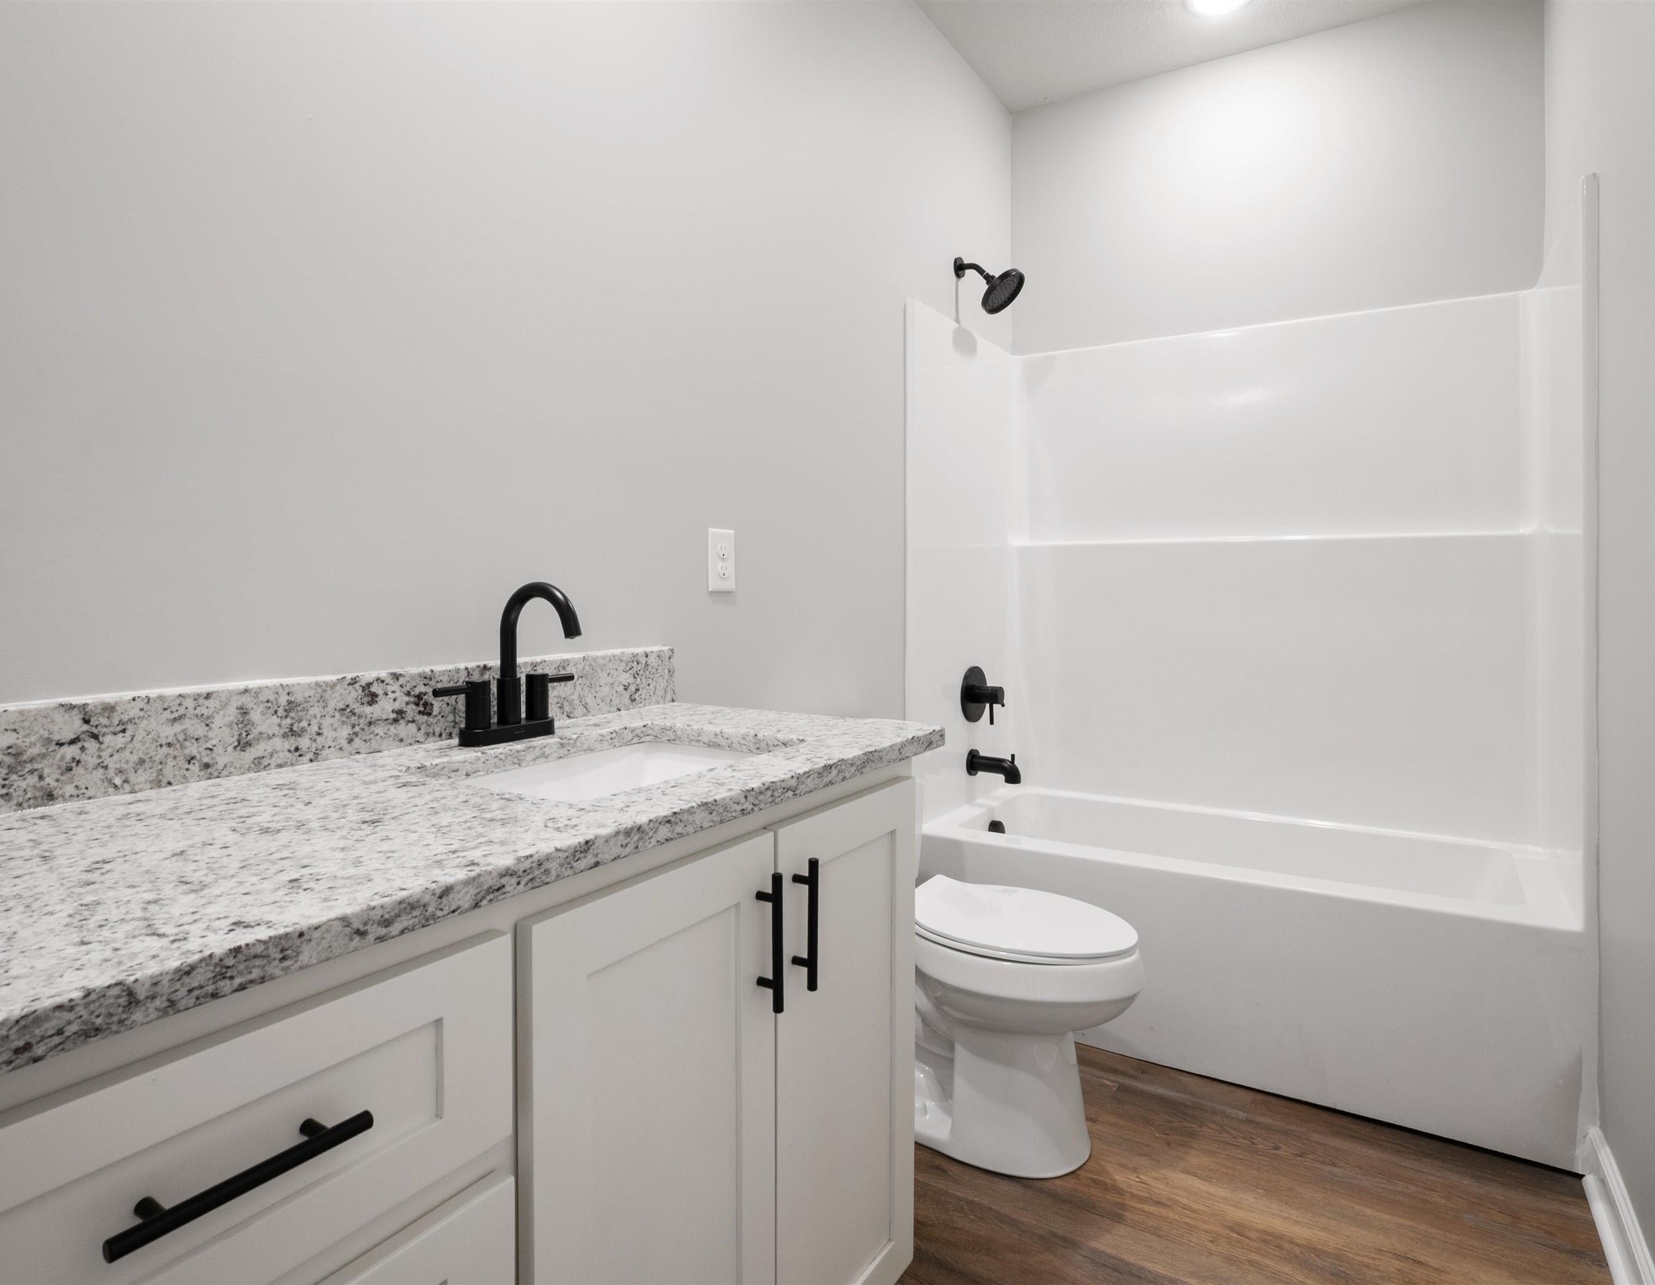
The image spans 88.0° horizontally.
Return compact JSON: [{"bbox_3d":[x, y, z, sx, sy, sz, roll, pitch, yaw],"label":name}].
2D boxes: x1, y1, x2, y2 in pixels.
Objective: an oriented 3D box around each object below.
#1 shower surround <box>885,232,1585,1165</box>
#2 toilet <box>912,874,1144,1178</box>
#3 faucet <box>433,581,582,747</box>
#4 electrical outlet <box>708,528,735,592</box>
[{"bbox_3d":[1.109,0.054,2.450,1.510,1.950,0.850,2,3,31],"label":"shower surround"},{"bbox_3d":[0.301,0.692,1.881,0.720,0.760,0.420,2,3,31],"label":"toilet"},{"bbox_3d":[-0.404,0.028,1.203,0.175,0.222,0.242,2,3,31],"label":"faucet"},{"bbox_3d":[-0.210,-0.166,1.731,0.010,0.123,0.081,2,3,31],"label":"electrical outlet"}]

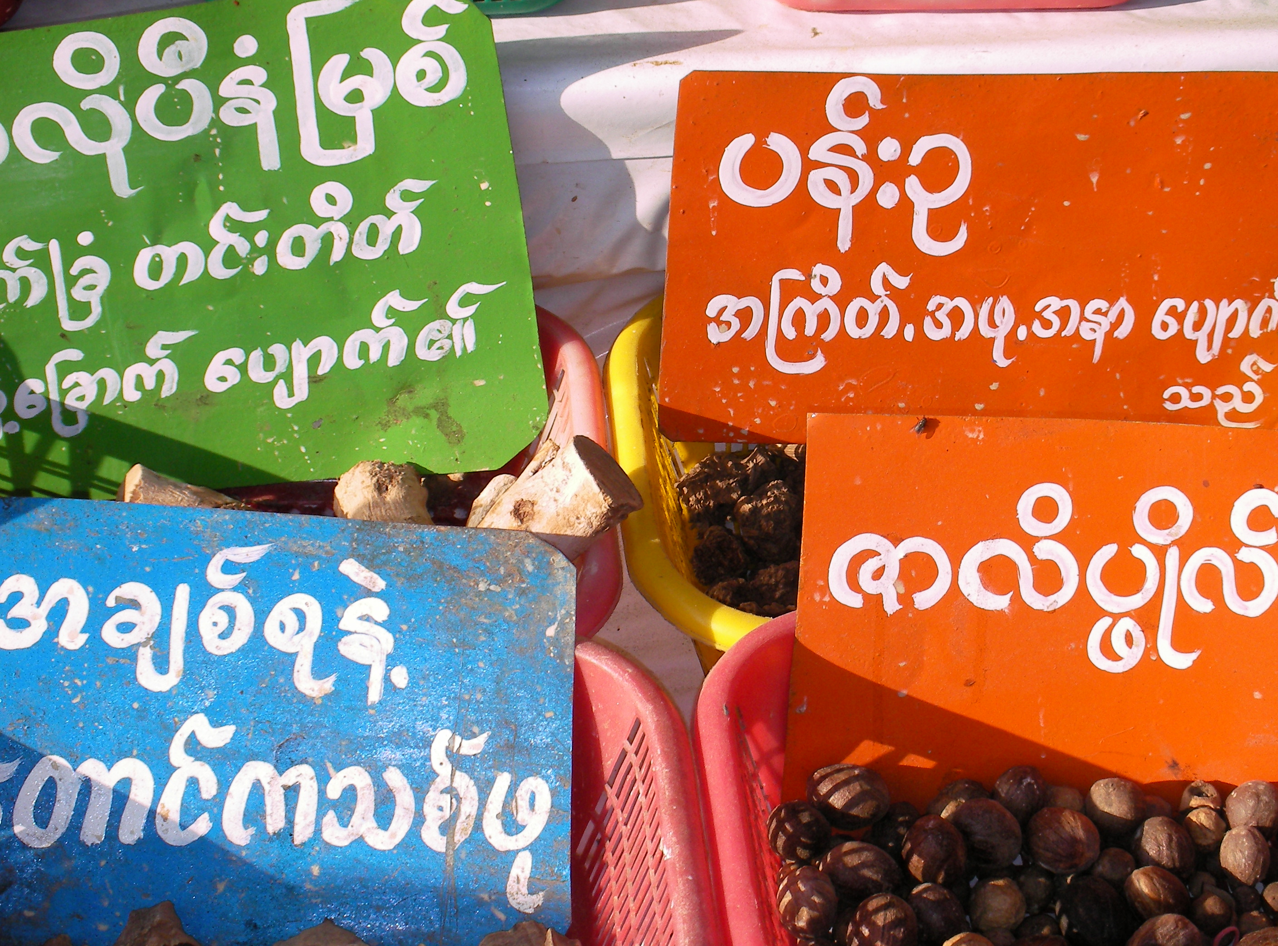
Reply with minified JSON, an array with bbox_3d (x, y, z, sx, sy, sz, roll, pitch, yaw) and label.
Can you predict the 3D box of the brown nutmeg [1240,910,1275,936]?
[{"bbox_3d":[0.219,0.161,1.230,0.013,0.013,0.013,0,43,0],"label":"brown nutmeg"}]

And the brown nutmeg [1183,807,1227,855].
[{"bbox_3d":[0.208,0.131,1.278,0.016,0.017,0.017,0,46,0],"label":"brown nutmeg"}]

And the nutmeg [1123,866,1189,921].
[{"bbox_3d":[0.188,0.152,1.256,0.026,0.019,0.020,31,54,27],"label":"nutmeg"}]

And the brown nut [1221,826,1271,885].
[{"bbox_3d":[0.218,0.138,1.246,0.018,0.020,0.021,0,43,0],"label":"brown nut"}]

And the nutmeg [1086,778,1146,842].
[{"bbox_3d":[0.176,0.124,1.280,0.022,0.023,0.024,0,46,0],"label":"nutmeg"}]

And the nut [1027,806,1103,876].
[{"bbox_3d":[0.154,0.133,1.251,0.026,0.024,0.024,0,43,0],"label":"nut"}]

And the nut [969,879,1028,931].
[{"bbox_3d":[0.130,0.156,1.257,0.020,0.020,0.021,0,46,0],"label":"nut"}]

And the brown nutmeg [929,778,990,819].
[{"bbox_3d":[0.117,0.121,1.269,0.023,0.021,0.021,0,43,0],"label":"brown nutmeg"}]

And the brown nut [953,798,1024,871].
[{"bbox_3d":[0.125,0.131,1.252,0.027,0.025,0.025,11,42,-10],"label":"brown nut"}]

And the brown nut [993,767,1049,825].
[{"bbox_3d":[0.141,0.120,1.286,0.020,0.021,0.023,0,46,0],"label":"brown nut"}]

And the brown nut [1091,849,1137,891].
[{"bbox_3d":[0.171,0.143,1.250,0.016,0.016,0.016,0,43,0],"label":"brown nut"}]

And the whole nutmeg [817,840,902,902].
[{"bbox_3d":[0.079,0.142,1.241,0.030,0.021,0.022,10,42,-9],"label":"whole nutmeg"}]

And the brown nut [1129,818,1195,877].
[{"bbox_3d":[0.192,0.137,1.269,0.022,0.022,0.025,-21,50,-19],"label":"brown nut"}]

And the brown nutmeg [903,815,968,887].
[{"bbox_3d":[0.107,0.136,1.248,0.023,0.024,0.026,6,43,-5],"label":"brown nutmeg"}]

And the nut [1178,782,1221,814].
[{"bbox_3d":[0.209,0.122,1.291,0.016,0.016,0.016,0,46,0],"label":"nut"}]

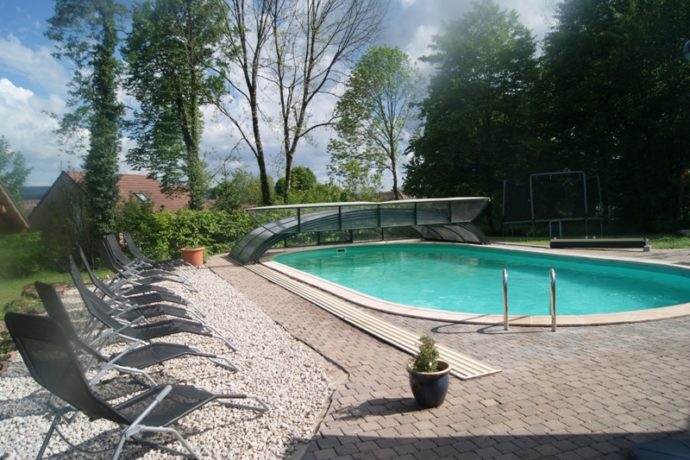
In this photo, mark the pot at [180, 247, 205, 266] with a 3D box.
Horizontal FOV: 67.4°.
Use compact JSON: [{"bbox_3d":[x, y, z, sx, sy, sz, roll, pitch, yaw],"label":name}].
[{"bbox_3d":[-3.849,0.654,13.228,0.600,0.490,0.600,-2,4,0],"label":"pot"}]

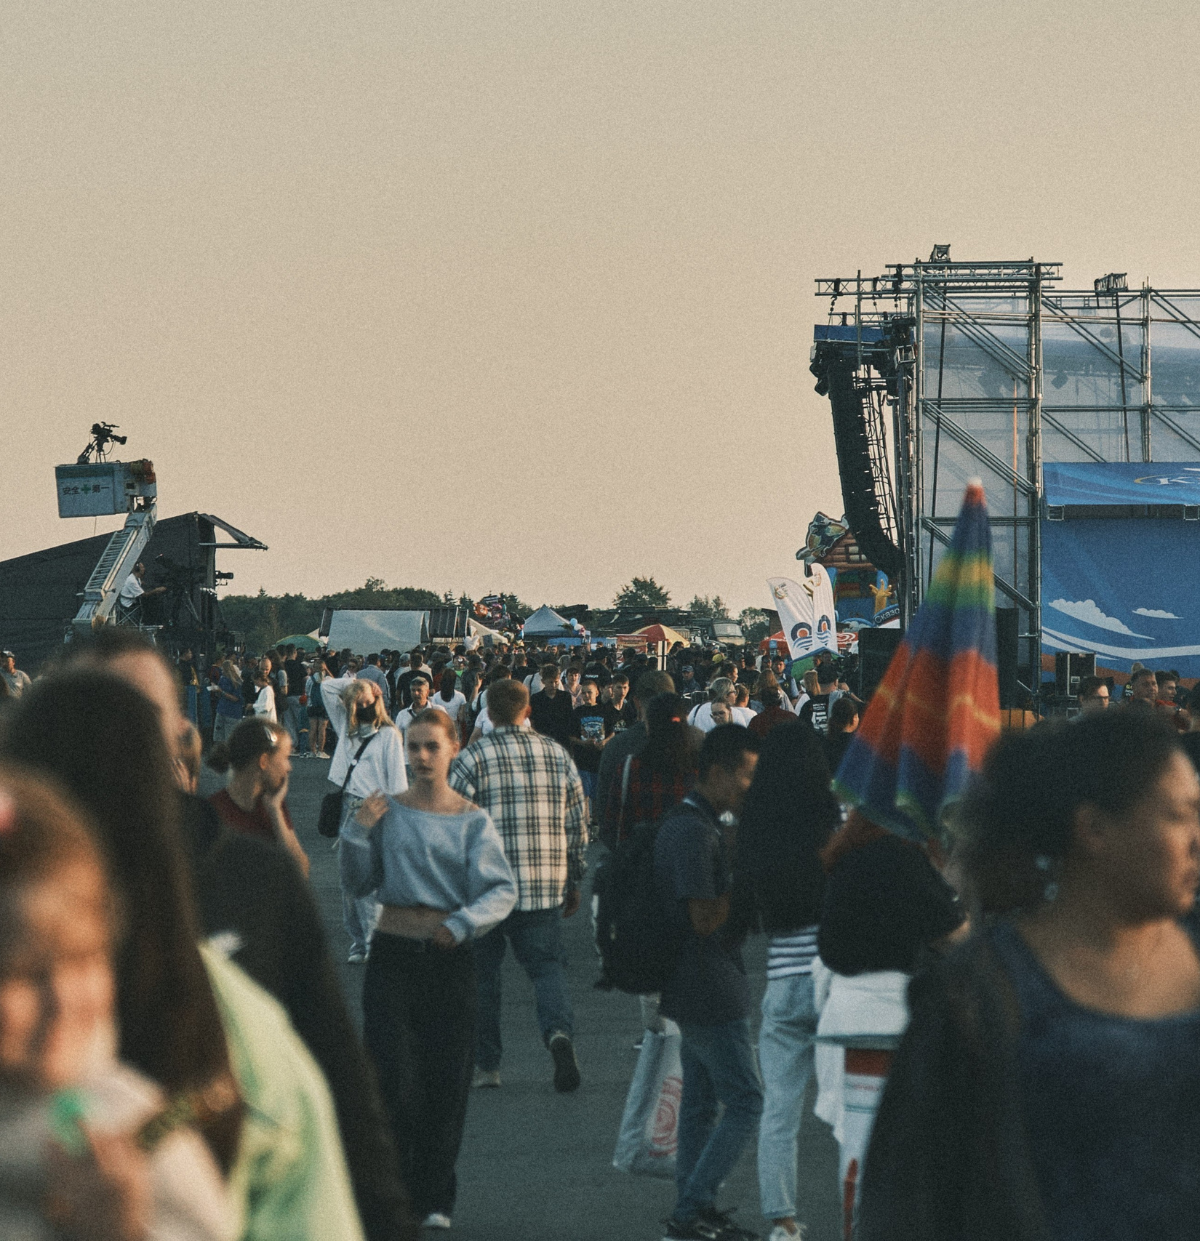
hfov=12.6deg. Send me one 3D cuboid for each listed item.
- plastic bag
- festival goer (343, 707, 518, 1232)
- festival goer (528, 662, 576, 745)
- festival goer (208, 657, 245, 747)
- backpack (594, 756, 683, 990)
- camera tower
[{"bbox_3d":[0.202,1.521,17.300,0.330,0.480,0.120,6,0,-14],"label":"plastic bag"},{"bbox_3d":[-0.548,1.108,17.400,0.550,1.670,0.380,0,0,7],"label":"festival goer"},{"bbox_3d":[-0.458,1.248,51.000,0.520,1.690,0.340,0,0,0],"label":"festival goer"},{"bbox_3d":[-5.153,1.362,75.000,0.460,1.620,0.460,0,0,30],"label":"festival goer"},{"bbox_3d":[0.105,0.892,17.400,0.240,0.620,0.330,0,0,-26],"label":"backpack"},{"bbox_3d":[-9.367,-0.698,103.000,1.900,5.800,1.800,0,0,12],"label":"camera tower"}]

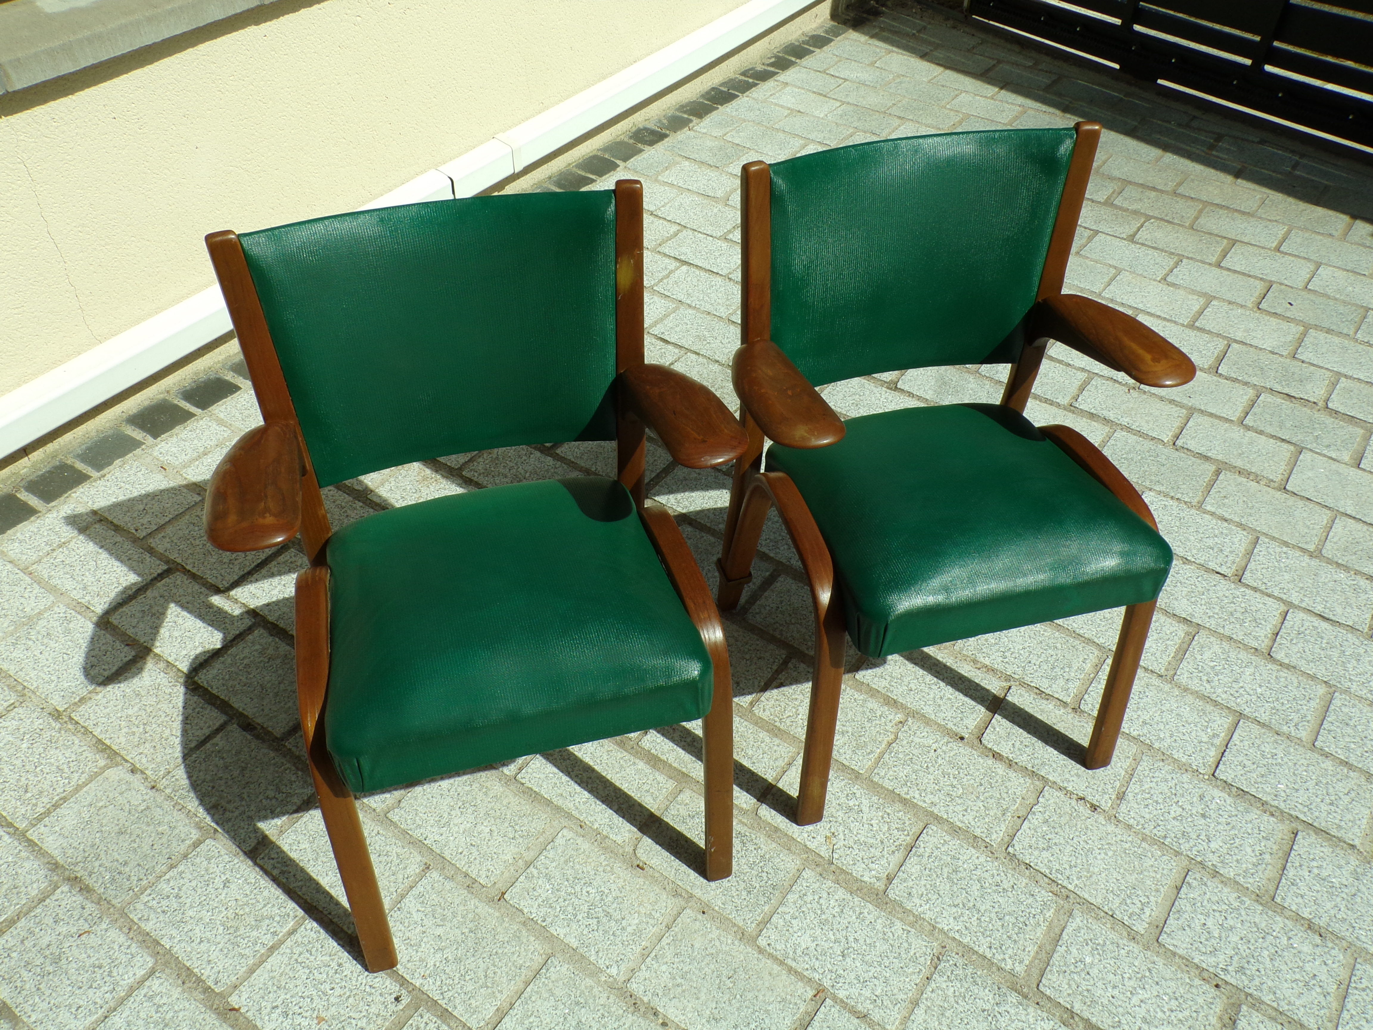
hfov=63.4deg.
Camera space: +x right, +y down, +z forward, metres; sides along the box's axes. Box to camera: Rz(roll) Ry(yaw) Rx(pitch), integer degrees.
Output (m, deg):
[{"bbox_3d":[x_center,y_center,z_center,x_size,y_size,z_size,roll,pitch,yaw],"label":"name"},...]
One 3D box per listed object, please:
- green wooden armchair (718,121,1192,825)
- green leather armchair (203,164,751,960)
[{"bbox_3d":[0.372,-0.041,1.534,0.602,0.798,0.513,-8,45,-11],"label":"green wooden armchair"},{"bbox_3d":[-0.227,0.091,1.375,0.613,0.798,0.513,-11,45,-13],"label":"green leather armchair"}]

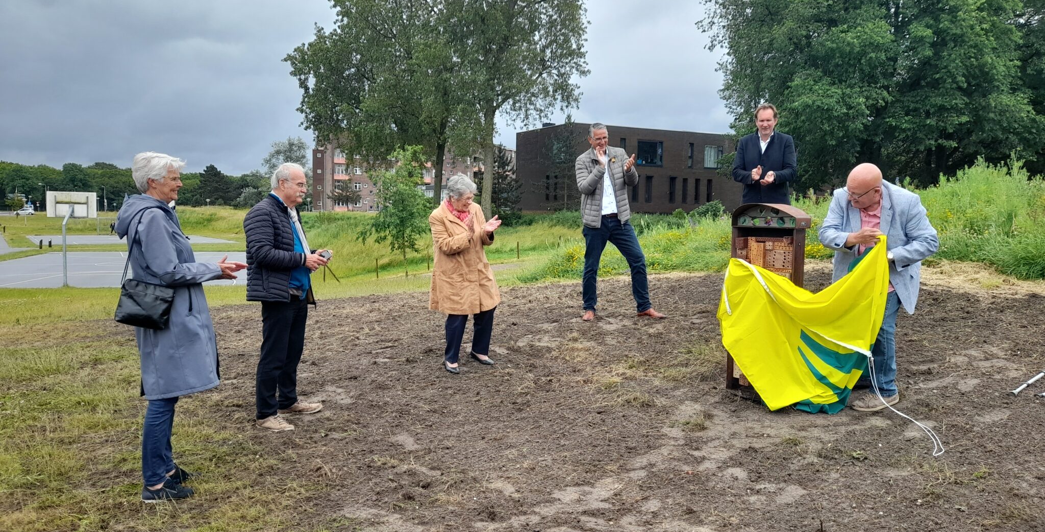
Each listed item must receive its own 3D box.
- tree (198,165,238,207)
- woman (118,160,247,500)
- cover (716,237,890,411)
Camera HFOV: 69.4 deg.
[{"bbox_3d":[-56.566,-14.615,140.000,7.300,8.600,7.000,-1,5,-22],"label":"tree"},{"bbox_3d":[-1.698,0.290,3.750,0.640,1.670,0.520,-1,5,-20],"label":"woman"},{"bbox_3d":[1.781,0.365,4.780,1.000,1.040,0.400,3,5,27],"label":"cover"}]

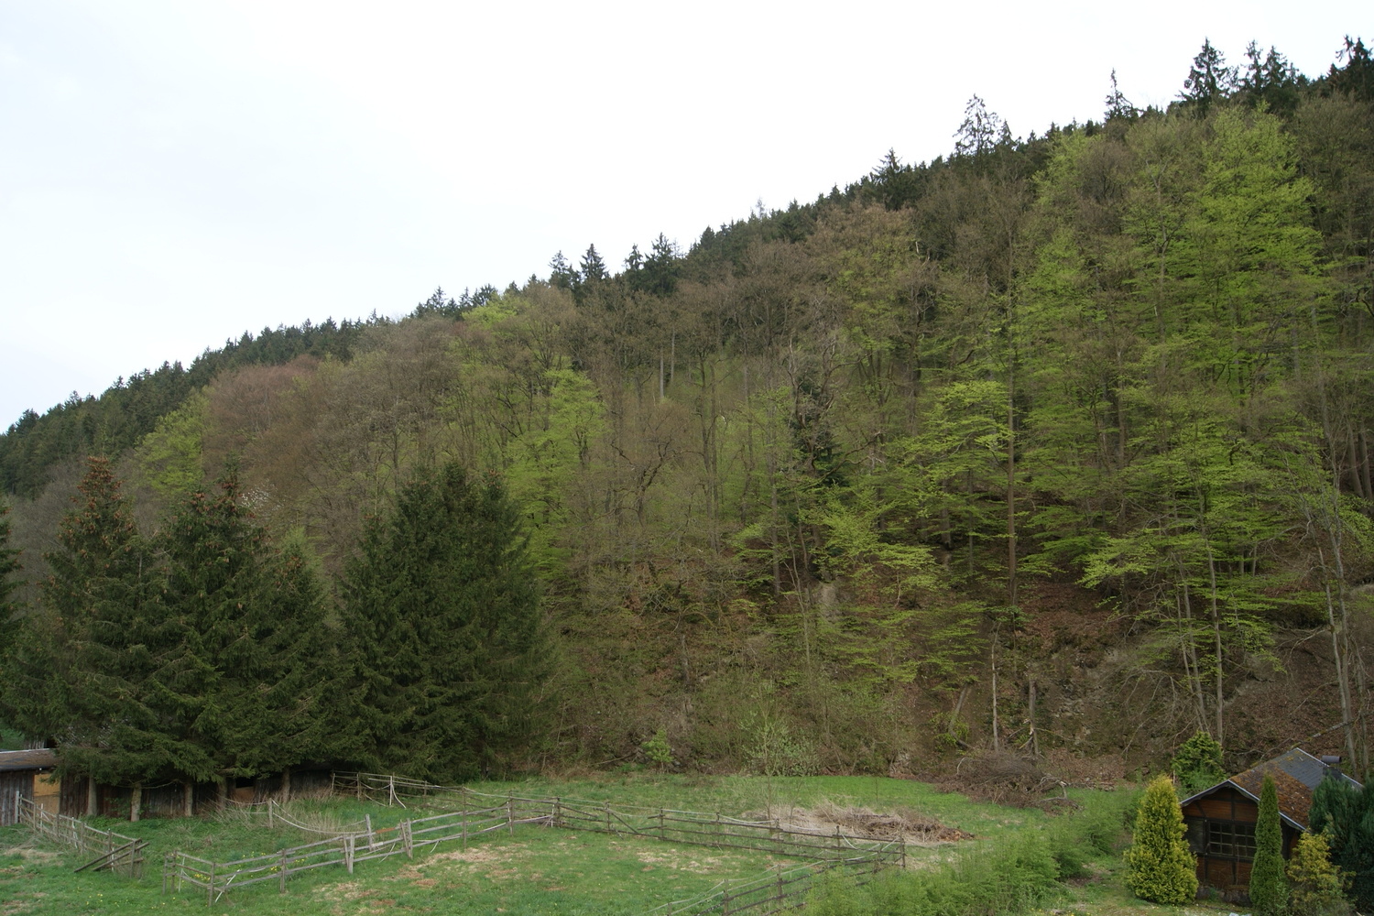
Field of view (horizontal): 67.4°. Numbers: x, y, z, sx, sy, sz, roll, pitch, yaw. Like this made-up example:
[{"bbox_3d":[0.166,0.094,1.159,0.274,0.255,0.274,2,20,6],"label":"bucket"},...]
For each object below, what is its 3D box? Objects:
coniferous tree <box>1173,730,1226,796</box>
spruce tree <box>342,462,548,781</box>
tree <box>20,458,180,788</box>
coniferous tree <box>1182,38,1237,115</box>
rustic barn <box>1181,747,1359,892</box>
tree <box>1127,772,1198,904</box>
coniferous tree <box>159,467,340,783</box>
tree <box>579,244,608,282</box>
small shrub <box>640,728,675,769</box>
[{"bbox_3d":[22.516,13.714,45.478,2.200,3.170,2.200,0,-8,0],"label":"coniferous tree"},{"bbox_3d":[-12.437,8.218,53.111,9.800,16.133,9.800,0,-8,0],"label":"spruce tree"},{"bbox_3d":[-25.002,7.581,44.701,6.700,15.111,6.700,0,-8,0],"label":"tree"},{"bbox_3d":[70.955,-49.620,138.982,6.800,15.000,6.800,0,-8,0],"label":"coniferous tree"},{"bbox_3d":[18.960,11.896,33.714,4.000,3.580,7.800,-7,-10,42],"label":"rustic barn"},{"bbox_3d":[14.457,11.571,31.536,2.050,3.632,2.050,0,-8,0],"label":"tree"},{"bbox_3d":[-19.286,7.796,45.351,7.400,14.861,7.400,0,-8,0],"label":"coniferous tree"},{"bbox_3d":[-22.127,-43.091,239.050,6.600,14.000,6.600,0,-8,0],"label":"tree"},{"bbox_3d":[-1.489,15.361,54.101,1.800,2.246,1.800,0,-8,0],"label":"small shrub"}]

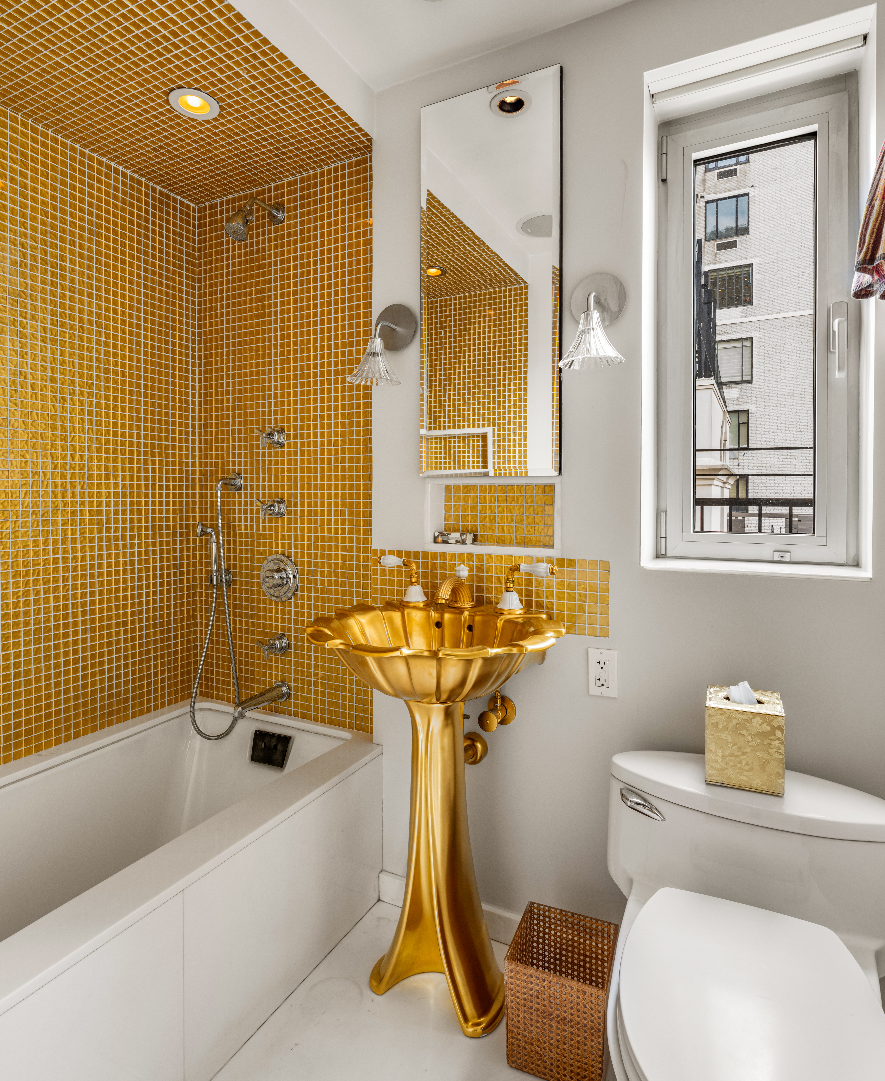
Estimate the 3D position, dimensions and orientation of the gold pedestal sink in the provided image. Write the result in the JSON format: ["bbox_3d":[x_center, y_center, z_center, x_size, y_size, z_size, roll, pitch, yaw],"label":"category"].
[{"bbox_3d":[-0.021,0.624,1.320,0.570,0.870,0.520,1,3,25],"label":"gold pedestal sink"}]

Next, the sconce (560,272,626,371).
[{"bbox_3d":[0.329,-0.503,1.296,0.142,0.235,0.175,1,3,25],"label":"sconce"}]

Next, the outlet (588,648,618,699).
[{"bbox_3d":[0.380,0.316,1.400,0.069,0.114,0.007,1,3,25],"label":"outlet"}]

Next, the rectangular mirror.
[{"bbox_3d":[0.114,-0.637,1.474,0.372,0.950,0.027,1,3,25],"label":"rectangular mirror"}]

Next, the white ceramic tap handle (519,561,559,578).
[{"bbox_3d":[0.223,0.066,1.373,0.090,0.032,0.032,1,3,25],"label":"white ceramic tap handle"}]

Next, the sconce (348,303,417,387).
[{"bbox_3d":[-0.163,-0.518,1.530,0.145,0.235,0.175,1,3,25],"label":"sconce"}]

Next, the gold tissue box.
[{"bbox_3d":[0.594,0.391,1.165,0.130,0.149,0.140,1,3,25],"label":"gold tissue box"}]

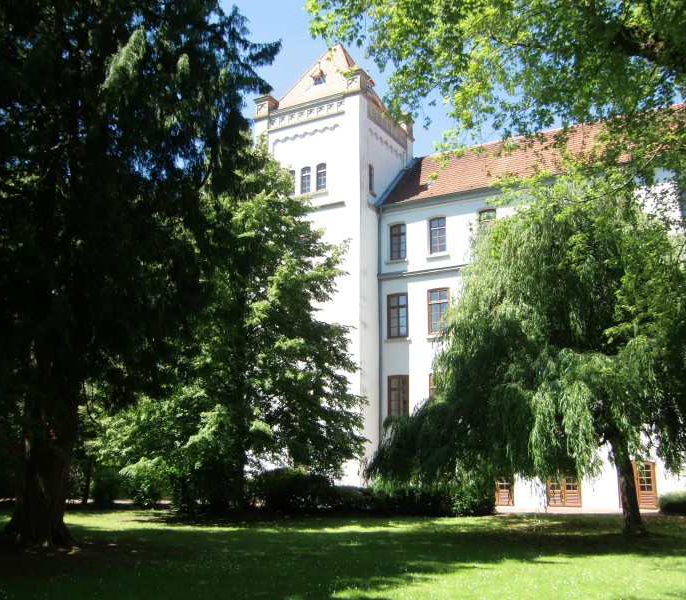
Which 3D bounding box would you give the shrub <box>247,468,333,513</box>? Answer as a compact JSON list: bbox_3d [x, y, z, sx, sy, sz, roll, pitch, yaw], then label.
[{"bbox_3d":[-1.990,7.120,25.400,3.250,1.600,2.600,0,-12,0],"label":"shrub"}]

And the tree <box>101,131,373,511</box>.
[{"bbox_3d":[-4.370,0.500,26.400,10.300,14.800,9.800,0,-12,0],"label":"tree"}]

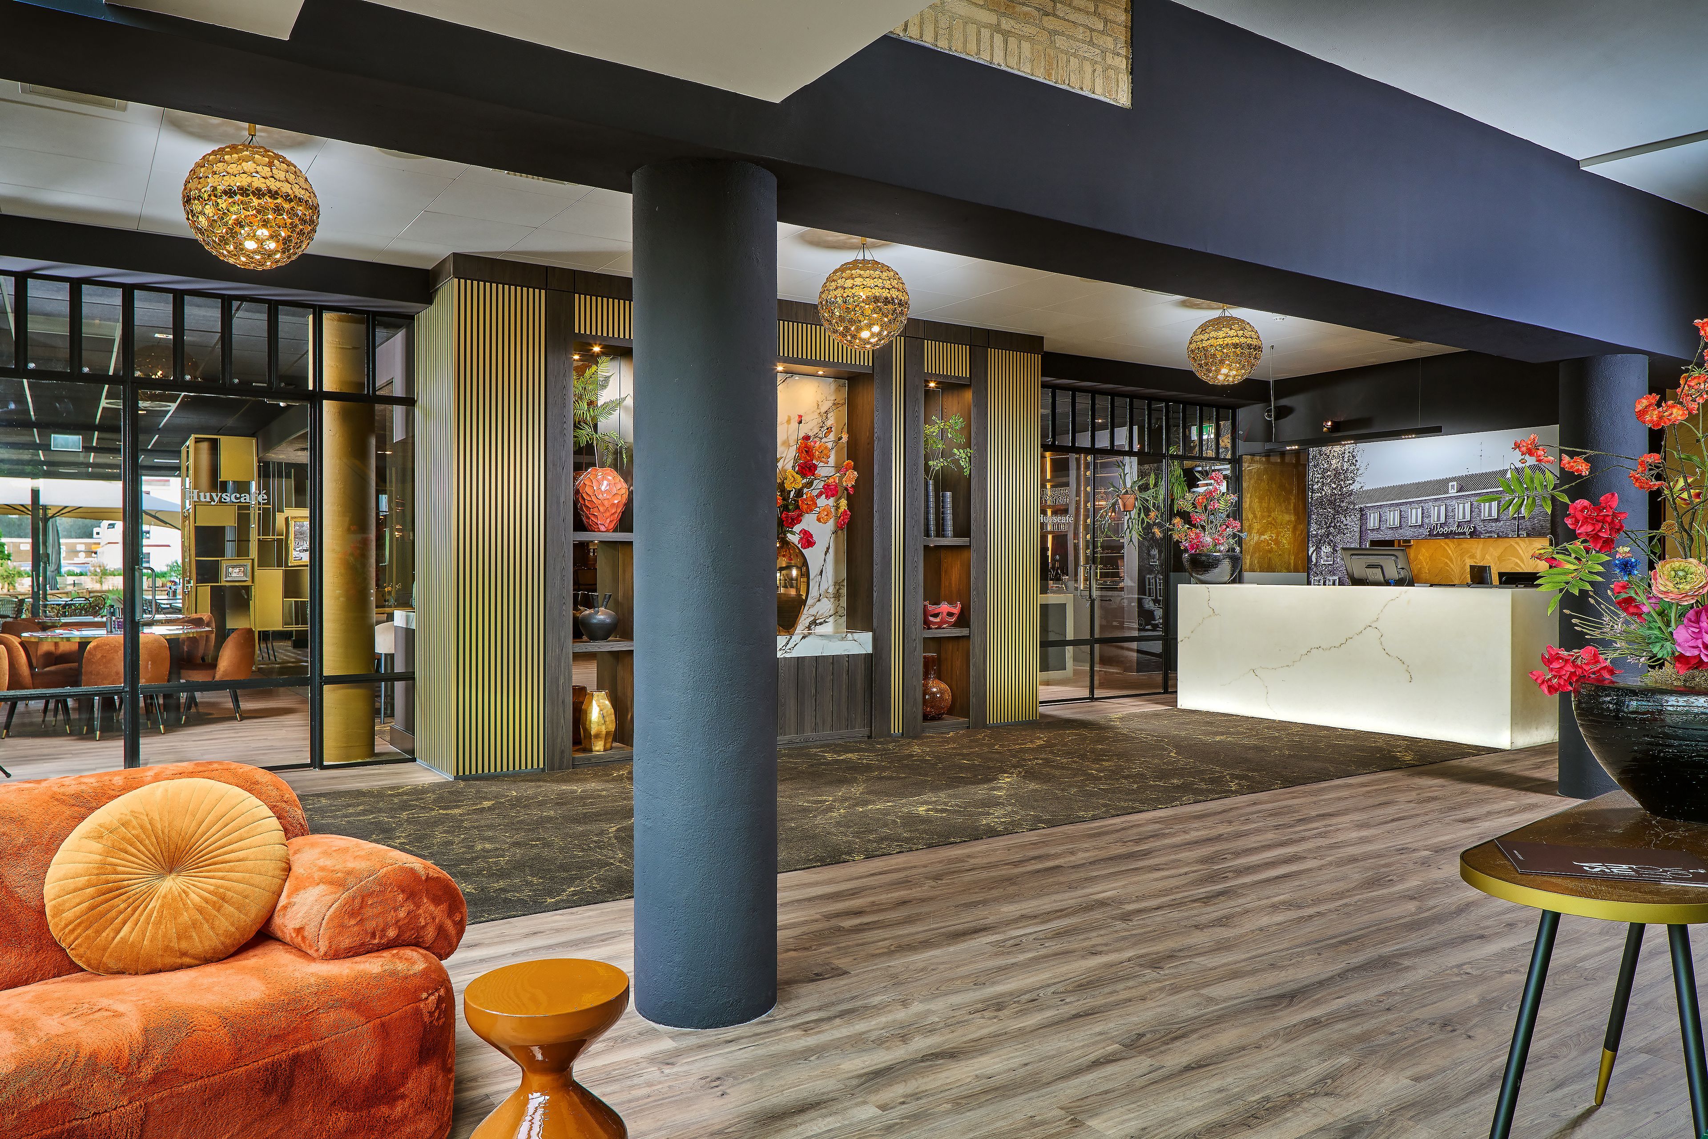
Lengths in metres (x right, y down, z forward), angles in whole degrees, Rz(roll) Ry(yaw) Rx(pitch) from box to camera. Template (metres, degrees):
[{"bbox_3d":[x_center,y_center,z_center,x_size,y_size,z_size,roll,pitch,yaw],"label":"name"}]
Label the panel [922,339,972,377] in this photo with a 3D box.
[{"bbox_3d":[0.695,-1.602,8.700,0.453,0.242,0.050,0,0,-33],"label":"panel"}]

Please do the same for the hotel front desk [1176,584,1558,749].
[{"bbox_3d":[4.087,0.698,9.330,0.800,1.117,2.880,0,0,-34],"label":"hotel front desk"}]

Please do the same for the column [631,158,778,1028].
[{"bbox_3d":[-0.433,0.069,3.337,0.416,2.384,0.416,0,0,0],"label":"column"}]

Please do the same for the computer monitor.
[{"bbox_3d":[4.182,-0.011,9.080,0.200,0.330,0.540,0,0,-39],"label":"computer monitor"}]

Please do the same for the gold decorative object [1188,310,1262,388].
[{"bbox_3d":[2.597,-1.564,7.964,0.500,0.576,0.500,0,0,-33],"label":"gold decorative object"}]

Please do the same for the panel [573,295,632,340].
[{"bbox_3d":[-1.566,-1.597,7.247,0.452,0.246,0.050,0,0,-33],"label":"panel"}]

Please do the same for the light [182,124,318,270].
[{"bbox_3d":[-2.485,-1.546,4.697,0.504,0.612,0.504,0,0,-33],"label":"light"}]

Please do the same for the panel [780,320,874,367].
[{"bbox_3d":[-0.439,-1.621,8.067,1.340,0.250,0.040,0,0,-32],"label":"panel"}]

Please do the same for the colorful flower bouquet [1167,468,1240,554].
[{"bbox_3d":[3.186,-0.522,10.356,0.580,0.770,0.620,0,0,0],"label":"colorful flower bouquet"}]

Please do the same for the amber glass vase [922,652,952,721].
[{"bbox_3d":[0.593,0.913,8.915,0.345,0.525,0.345,0,0,0],"label":"amber glass vase"}]

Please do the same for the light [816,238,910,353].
[{"bbox_3d":[0.058,-1.536,6.332,0.504,0.640,0.504,0,0,0],"label":"light"}]

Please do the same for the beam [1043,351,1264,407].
[{"bbox_3d":[2.671,-1.773,10.671,3.208,0.218,0.359,0,0,-33],"label":"beam"}]

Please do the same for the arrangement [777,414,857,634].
[{"bbox_3d":[-0.481,-0.320,8.171,0.980,1.570,0.520,0,0,-32],"label":"arrangement"}]

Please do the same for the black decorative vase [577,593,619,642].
[{"bbox_3d":[-1.675,0.315,7.482,0.255,0.310,0.250,0,0,-32],"label":"black decorative vase"}]

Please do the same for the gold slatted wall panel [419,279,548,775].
[{"bbox_3d":[-2.343,-0.254,7.163,0.558,2.932,0.757,0,0,-33],"label":"gold slatted wall panel"}]

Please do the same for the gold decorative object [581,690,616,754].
[{"bbox_3d":[-1.675,0.998,7.482,0.230,0.410,0.225,0,0,-32],"label":"gold decorative object"}]

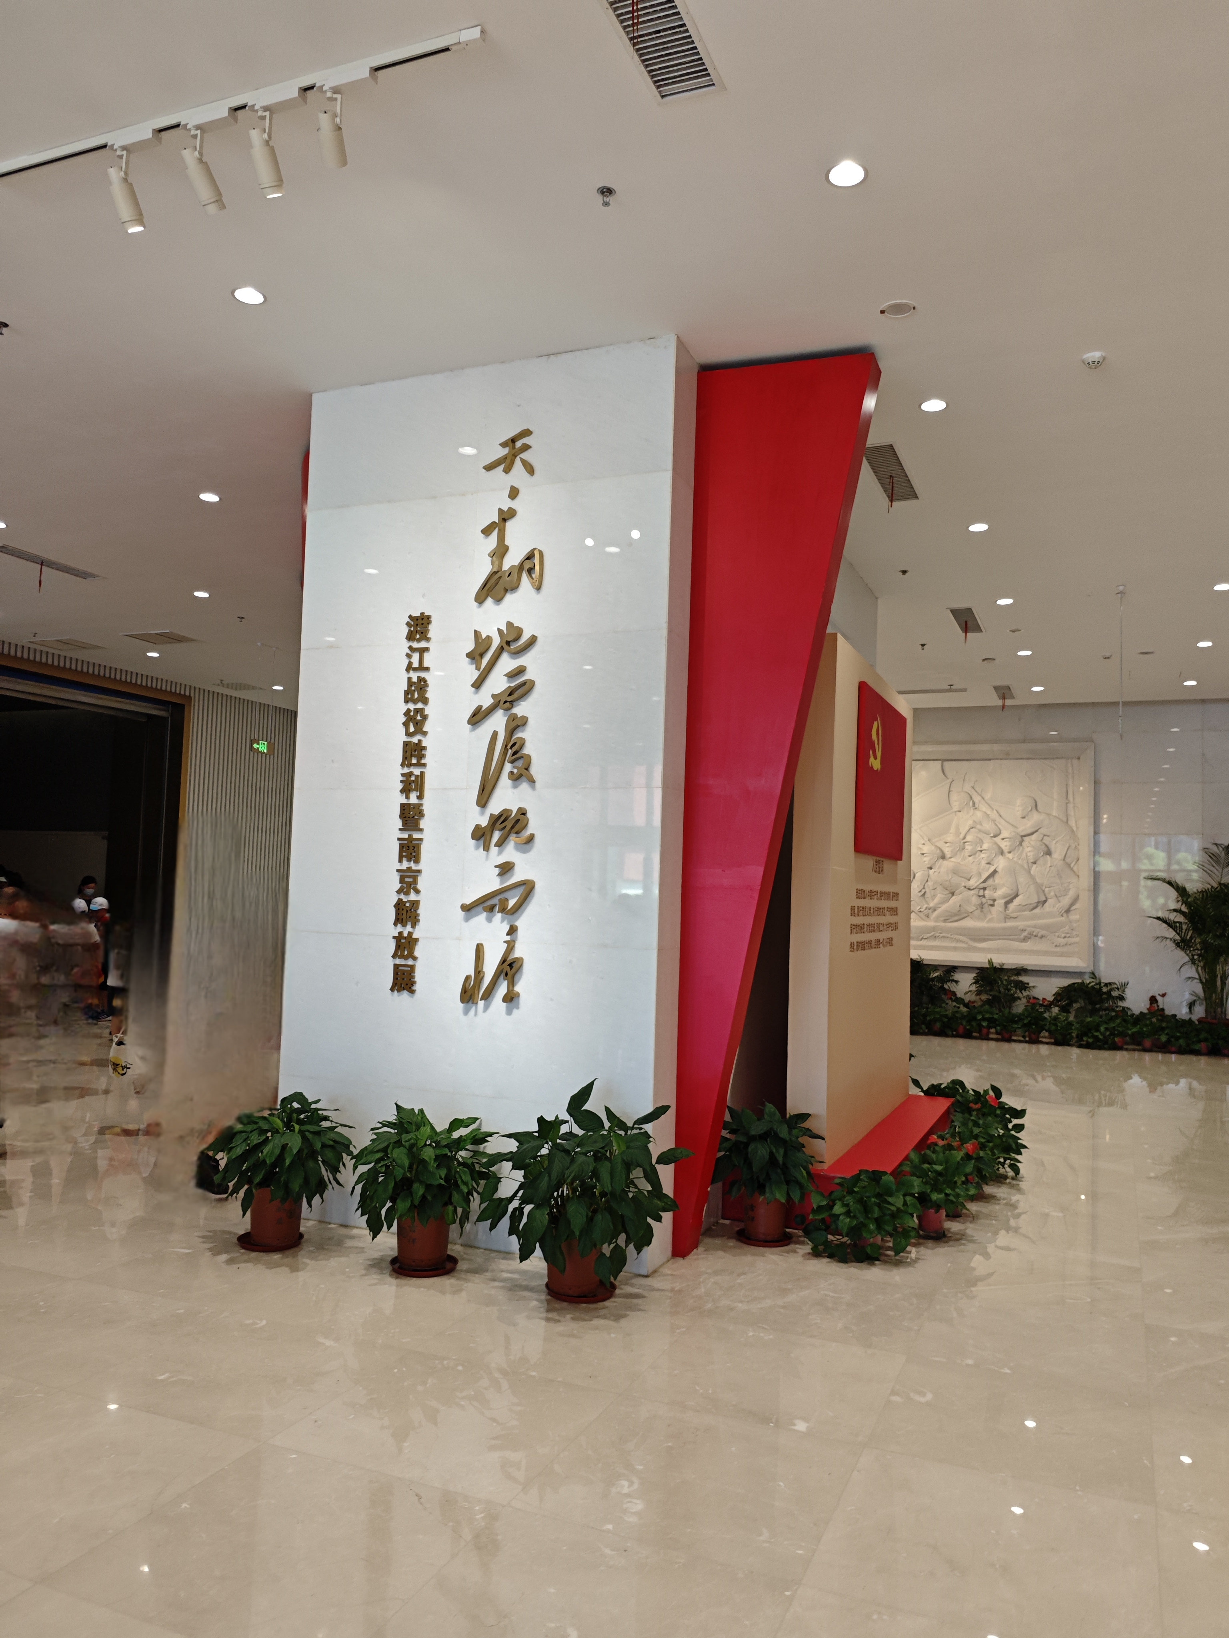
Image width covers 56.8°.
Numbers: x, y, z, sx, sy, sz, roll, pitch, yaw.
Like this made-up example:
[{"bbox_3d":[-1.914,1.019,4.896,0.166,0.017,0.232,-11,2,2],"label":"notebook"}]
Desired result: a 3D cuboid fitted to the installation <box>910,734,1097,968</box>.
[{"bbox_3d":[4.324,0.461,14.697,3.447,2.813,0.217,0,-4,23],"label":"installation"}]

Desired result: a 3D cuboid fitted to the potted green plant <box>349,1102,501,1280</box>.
[{"bbox_3d":[-0.818,1.566,4.885,0.630,0.704,0.591,2,-4,0],"label":"potted green plant"}]

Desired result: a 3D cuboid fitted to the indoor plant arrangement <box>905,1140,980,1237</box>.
[{"bbox_3d":[1.626,1.819,5.649,0.374,0.458,0.364,0,-4,23],"label":"indoor plant arrangement"}]

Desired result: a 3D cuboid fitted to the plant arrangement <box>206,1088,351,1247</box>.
[{"bbox_3d":[-1.516,1.563,5.145,0.650,0.699,0.611,0,-4,23],"label":"plant arrangement"}]

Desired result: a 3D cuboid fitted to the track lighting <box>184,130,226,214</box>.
[{"bbox_3d":[-1.373,-2.169,3.784,0.094,0.241,0.177,0,-4,23],"label":"track lighting"}]

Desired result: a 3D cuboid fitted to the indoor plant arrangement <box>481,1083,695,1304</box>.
[{"bbox_3d":[-0.124,1.483,4.668,0.847,0.886,0.729,0,-4,23],"label":"indoor plant arrangement"}]

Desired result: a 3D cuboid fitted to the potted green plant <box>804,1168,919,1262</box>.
[{"bbox_3d":[1.168,1.812,5.359,0.522,0.404,0.492,0,-4,23],"label":"potted green plant"}]

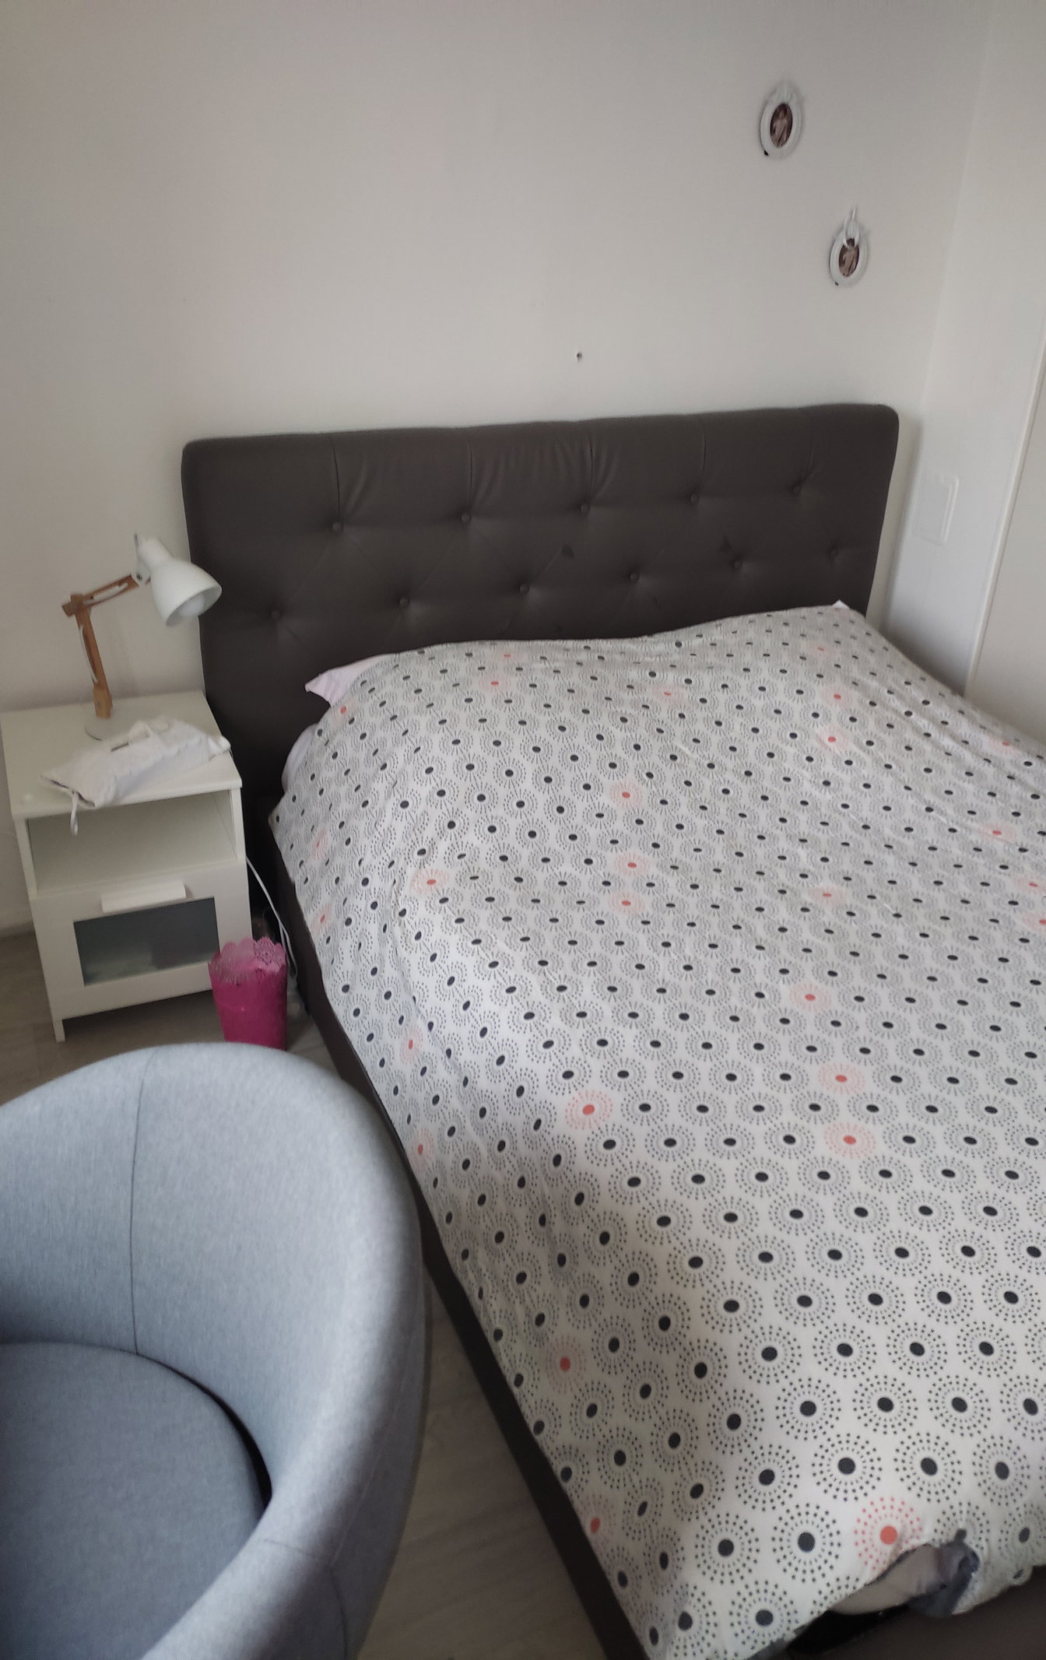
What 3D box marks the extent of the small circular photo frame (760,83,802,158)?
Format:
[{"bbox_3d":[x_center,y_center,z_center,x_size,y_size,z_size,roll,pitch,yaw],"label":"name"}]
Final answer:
[{"bbox_3d":[0.535,-1.462,2.576,0.104,0.132,0.018,-11,32,-21],"label":"small circular photo frame"}]

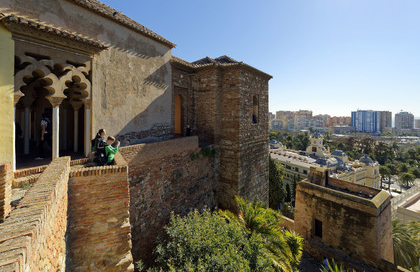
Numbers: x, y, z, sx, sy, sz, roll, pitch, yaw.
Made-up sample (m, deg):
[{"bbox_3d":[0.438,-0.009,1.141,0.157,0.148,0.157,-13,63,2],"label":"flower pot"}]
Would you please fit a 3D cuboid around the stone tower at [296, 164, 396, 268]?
[{"bbox_3d":[13.400,7.280,19.300,4.300,7.100,7.000,-2,4,-35],"label":"stone tower"}]

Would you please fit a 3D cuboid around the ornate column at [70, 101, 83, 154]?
[{"bbox_3d":[-5.720,-0.407,8.000,0.370,2.200,0.370,2,3,34],"label":"ornate column"}]

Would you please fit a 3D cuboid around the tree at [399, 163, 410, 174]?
[{"bbox_3d":[111.470,19.772,107.000,5.000,9.500,5.000,-3,4,-44],"label":"tree"}]

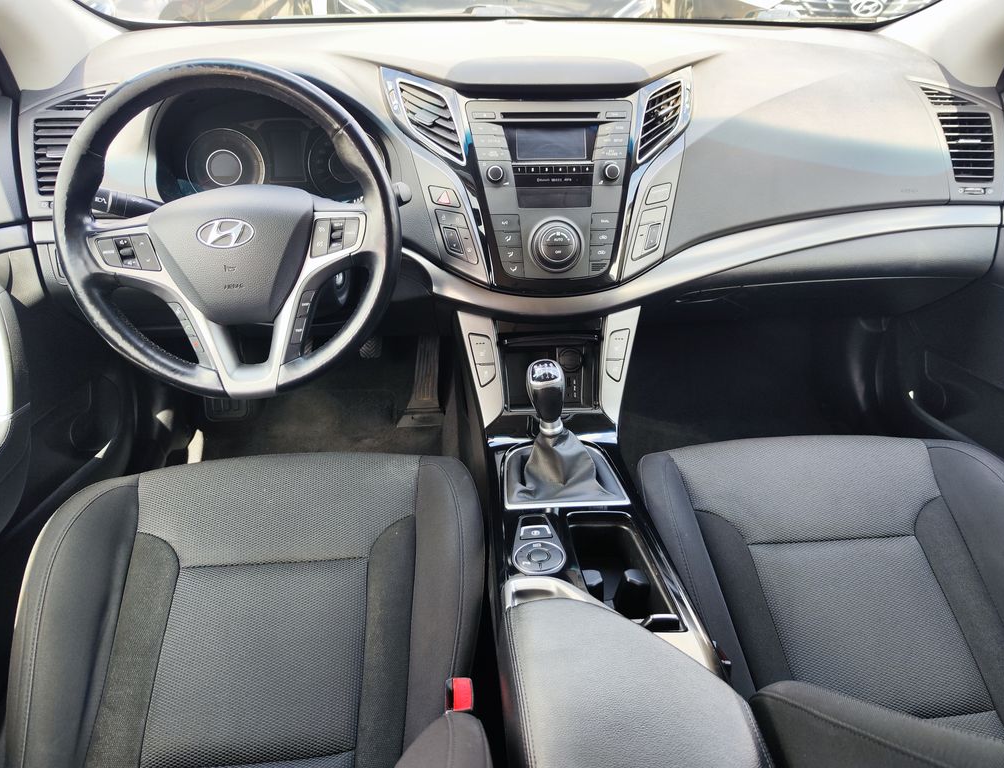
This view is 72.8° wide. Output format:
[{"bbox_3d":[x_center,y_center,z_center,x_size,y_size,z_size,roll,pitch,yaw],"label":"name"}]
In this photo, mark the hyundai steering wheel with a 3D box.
[{"bbox_3d":[-0.303,-0.170,0.789,0.376,0.376,0.090,-3,13,-6],"label":"hyundai steering wheel"}]

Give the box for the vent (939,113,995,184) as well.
[{"bbox_3d":[0.699,-0.354,1.026,0.080,0.100,0.030,-2,-4,-5],"label":"vent"}]

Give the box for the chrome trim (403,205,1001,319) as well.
[{"bbox_3d":[0.328,-0.175,0.953,0.919,0.080,0.121,-6,36,-10],"label":"chrome trim"}]

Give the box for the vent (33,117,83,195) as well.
[{"bbox_3d":[-0.605,-0.317,0.955,0.094,0.105,0.030,-2,3,-4],"label":"vent"}]

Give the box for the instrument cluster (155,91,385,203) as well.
[{"bbox_3d":[-0.325,-0.337,0.968,0.322,0.155,0.100,-2,13,-4],"label":"instrument cluster"}]

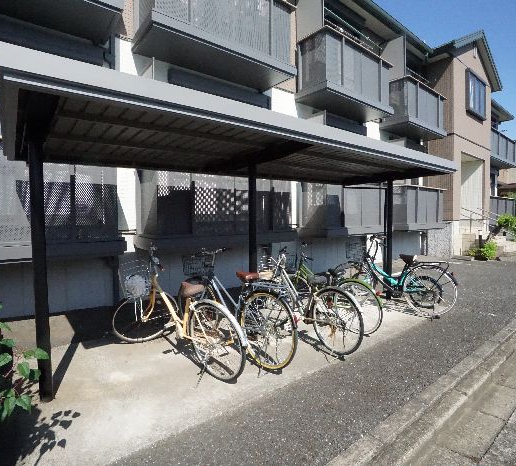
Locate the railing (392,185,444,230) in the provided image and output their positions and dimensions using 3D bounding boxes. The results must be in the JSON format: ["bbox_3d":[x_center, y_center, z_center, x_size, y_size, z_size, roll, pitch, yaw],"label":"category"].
[{"bbox_3d":[4.609,-0.699,8.680,2.300,1.210,0.870,-3,4,-36],"label":"railing"}]

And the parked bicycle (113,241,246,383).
[{"bbox_3d":[-0.754,0.703,2.695,1.700,1.060,0.620,3,4,40],"label":"parked bicycle"}]

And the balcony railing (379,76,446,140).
[{"bbox_3d":[4.560,-3.506,8.510,2.330,1.150,0.870,-3,4,-36],"label":"balcony railing"}]

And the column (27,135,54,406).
[{"bbox_3d":[-1.580,0.304,2.122,0.080,1.930,0.080,-3,4,-36],"label":"column"}]

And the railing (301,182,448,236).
[{"bbox_3d":[3.323,-0.640,7.723,5.520,1.210,0.870,-3,4,-36],"label":"railing"}]

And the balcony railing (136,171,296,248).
[{"bbox_3d":[-0.580,-0.455,4.864,2.420,1.220,0.870,-3,4,-36],"label":"balcony railing"}]

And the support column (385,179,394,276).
[{"bbox_3d":[2.202,0.116,4.853,0.080,1.960,0.080,-3,4,-36],"label":"support column"}]

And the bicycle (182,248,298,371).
[{"bbox_3d":[-0.311,0.698,3.025,1.840,1.030,0.540,3,5,45],"label":"bicycle"}]

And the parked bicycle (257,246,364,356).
[{"bbox_3d":[0.458,0.682,3.330,0.540,1.020,1.780,-3,4,-38],"label":"parked bicycle"}]

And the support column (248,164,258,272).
[{"bbox_3d":[-0.055,0.231,3.222,0.080,1.940,0.080,-3,4,-36],"label":"support column"}]

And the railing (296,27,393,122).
[{"bbox_3d":[2.032,-3.418,6.633,2.410,1.200,0.870,-3,4,-36],"label":"railing"}]

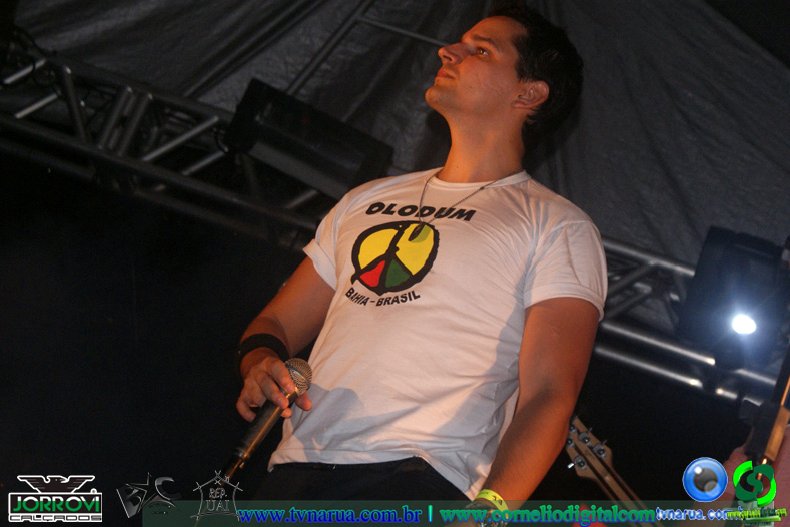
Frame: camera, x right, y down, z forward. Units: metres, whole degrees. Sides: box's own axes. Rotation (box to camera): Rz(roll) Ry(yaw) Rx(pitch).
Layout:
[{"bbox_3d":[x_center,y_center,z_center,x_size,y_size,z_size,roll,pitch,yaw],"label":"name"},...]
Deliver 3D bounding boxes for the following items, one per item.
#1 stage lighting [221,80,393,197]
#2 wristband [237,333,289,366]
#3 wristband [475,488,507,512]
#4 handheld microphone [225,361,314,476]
[{"bbox_3d":[-0.274,-0.369,6.250,0.490,0.200,0.200,26,-10,0],"label":"stage lighting"},{"bbox_3d":[-0.189,0.130,2.830,0.070,0.034,0.058,17,-55,0],"label":"wristband"},{"bbox_3d":[0.139,0.346,2.840,0.063,0.020,0.055,27,-35,0],"label":"wristband"},{"bbox_3d":[-0.188,0.232,2.930,0.053,0.205,0.053,35,-18,0],"label":"handheld microphone"}]

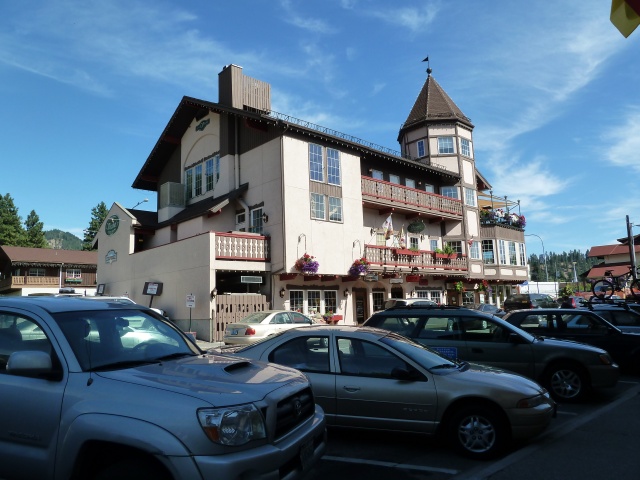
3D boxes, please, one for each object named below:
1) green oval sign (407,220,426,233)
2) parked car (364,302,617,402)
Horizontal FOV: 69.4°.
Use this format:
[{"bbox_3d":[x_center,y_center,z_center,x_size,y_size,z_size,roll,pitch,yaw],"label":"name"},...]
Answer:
[{"bbox_3d":[6.340,-0.870,30.380,0.100,0.750,1.370,6,-11,-43],"label":"green oval sign"},{"bbox_3d":[2.931,2.050,8.861,4.720,1.580,1.745,-5,-9,24],"label":"parked car"}]

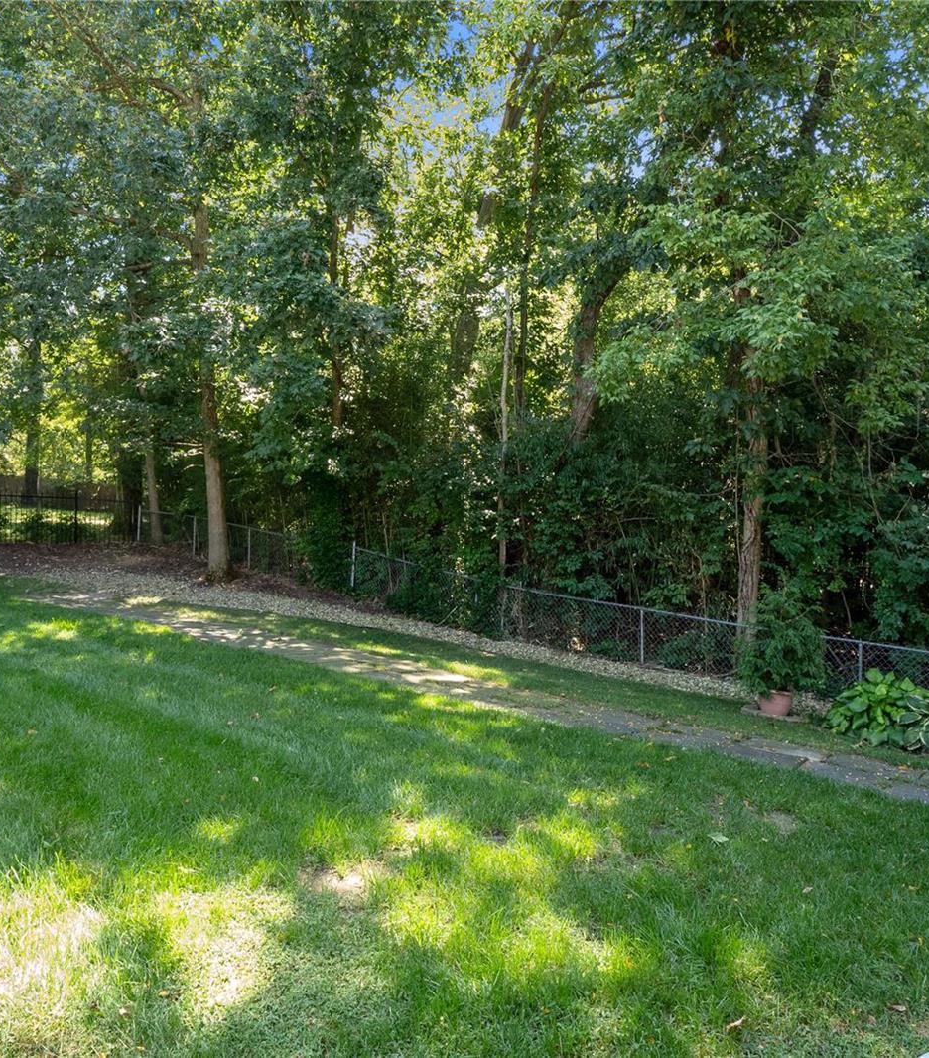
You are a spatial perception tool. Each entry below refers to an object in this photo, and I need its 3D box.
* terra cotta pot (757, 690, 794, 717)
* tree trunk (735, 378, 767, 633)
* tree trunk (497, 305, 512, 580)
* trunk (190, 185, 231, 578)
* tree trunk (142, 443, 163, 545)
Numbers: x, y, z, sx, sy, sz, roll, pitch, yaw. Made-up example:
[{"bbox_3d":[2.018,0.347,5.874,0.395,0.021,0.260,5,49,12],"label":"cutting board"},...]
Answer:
[{"bbox_3d":[3.791,2.120,8.600,0.400,0.290,0.400,0,0,0],"label":"terra cotta pot"},{"bbox_3d":[4.340,-0.340,10.700,0.440,4.100,0.360,0,0,0],"label":"tree trunk"},{"bbox_3d":[0.760,-1.550,13.300,0.250,5.400,0.200,0,0,0],"label":"tree trunk"},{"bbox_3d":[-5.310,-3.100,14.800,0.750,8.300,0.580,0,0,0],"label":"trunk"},{"bbox_3d":[-8.250,-0.950,18.700,0.420,2.850,0.320,0,0,0],"label":"tree trunk"}]

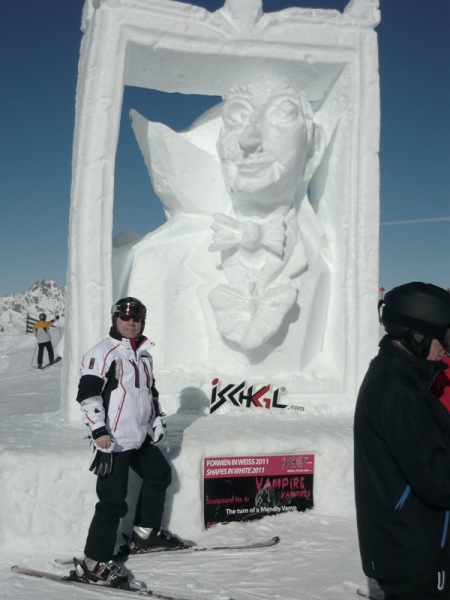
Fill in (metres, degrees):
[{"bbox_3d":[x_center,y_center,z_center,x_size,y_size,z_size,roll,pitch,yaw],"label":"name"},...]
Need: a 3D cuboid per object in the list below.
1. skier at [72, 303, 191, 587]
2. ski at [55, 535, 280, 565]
[{"bbox_3d":[-0.600,0.880,5.000,0.660,1.820,0.520,1,-2,-43],"label":"skier"},{"bbox_3d":[-0.375,1.735,5.300,1.600,0.100,0.110,0,-1,-12],"label":"ski"}]

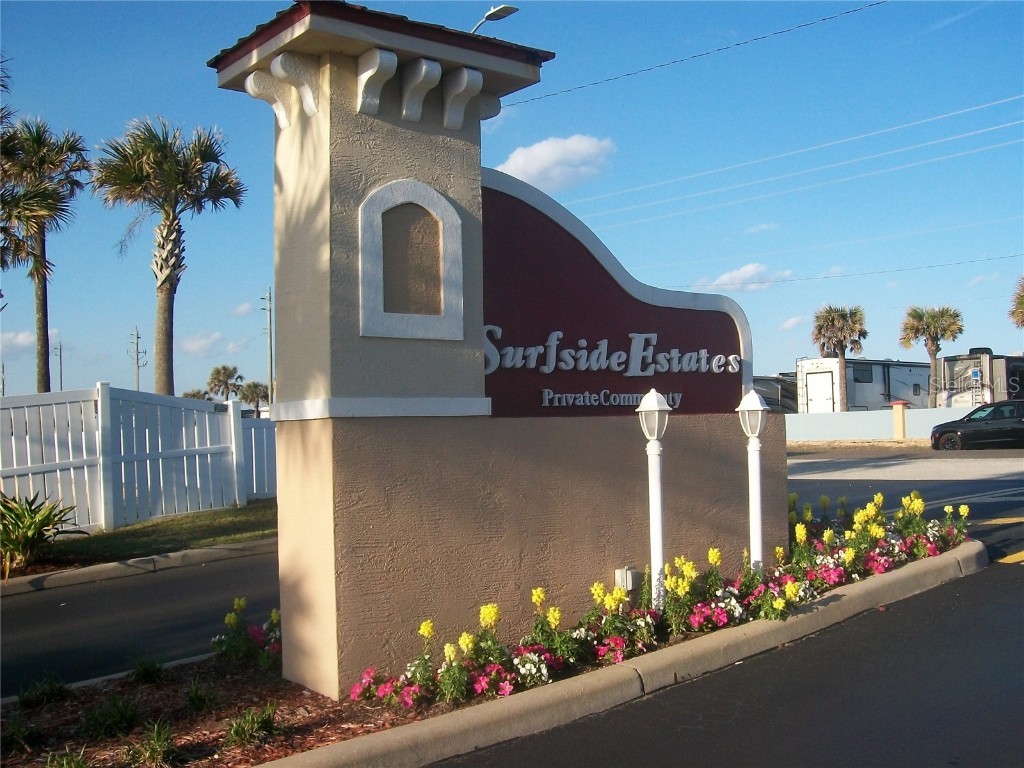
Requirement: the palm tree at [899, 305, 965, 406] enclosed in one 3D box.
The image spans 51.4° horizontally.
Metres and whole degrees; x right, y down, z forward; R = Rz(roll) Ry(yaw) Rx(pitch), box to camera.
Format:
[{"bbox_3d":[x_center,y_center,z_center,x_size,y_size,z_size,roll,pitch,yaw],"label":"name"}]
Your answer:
[{"bbox_3d":[18.374,-0.589,46.422,2.800,5.768,2.800,-1,-2,0],"label":"palm tree"}]

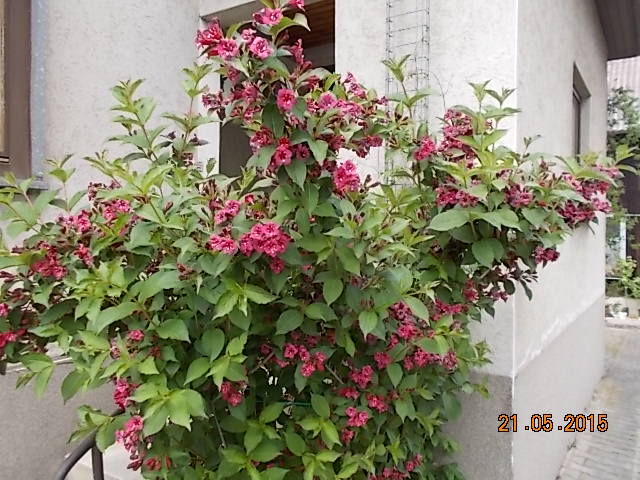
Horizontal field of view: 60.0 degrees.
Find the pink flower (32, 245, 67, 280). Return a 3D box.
[{"bbox_3d":[-0.839,0.070,1.720,0.101,0.108,0.075,0,0,-26],"label":"pink flower"}]

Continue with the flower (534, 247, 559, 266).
[{"bbox_3d":[0.614,0.042,1.500,0.068,0.049,0.045,0,1,-20],"label":"flower"}]

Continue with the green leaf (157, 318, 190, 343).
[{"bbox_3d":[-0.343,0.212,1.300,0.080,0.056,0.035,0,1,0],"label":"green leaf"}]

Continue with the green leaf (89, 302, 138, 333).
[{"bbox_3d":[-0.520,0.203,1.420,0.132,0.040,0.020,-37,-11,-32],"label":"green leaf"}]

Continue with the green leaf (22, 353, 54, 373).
[{"bbox_3d":[-0.843,0.364,1.650,0.091,0.058,0.040,0,0,-27],"label":"green leaf"}]

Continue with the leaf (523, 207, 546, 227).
[{"bbox_3d":[0.549,-0.058,1.420,0.058,0.053,0.045,0,0,11],"label":"leaf"}]

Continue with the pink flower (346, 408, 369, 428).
[{"bbox_3d":[0.101,0.483,1.500,0.057,0.051,0.045,0,0,2],"label":"pink flower"}]

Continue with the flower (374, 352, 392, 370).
[{"bbox_3d":[0.183,0.350,1.600,0.050,0.050,0.045,0,1,7],"label":"flower"}]

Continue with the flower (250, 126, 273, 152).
[{"bbox_3d":[-0.155,-0.266,1.470,0.057,0.067,0.055,0,1,-6],"label":"flower"}]

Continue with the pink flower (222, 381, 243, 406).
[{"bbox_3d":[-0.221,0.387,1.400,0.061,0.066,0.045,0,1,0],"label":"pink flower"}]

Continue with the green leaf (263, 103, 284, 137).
[{"bbox_3d":[-0.122,-0.315,1.450,0.055,0.084,0.030,0,0,-2],"label":"green leaf"}]

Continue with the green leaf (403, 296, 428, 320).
[{"bbox_3d":[0.245,0.178,1.420,0.038,0.088,0.016,-37,-24,-18],"label":"green leaf"}]

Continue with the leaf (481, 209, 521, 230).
[{"bbox_3d":[0.506,-0.056,1.550,0.110,0.062,0.045,0,0,18],"label":"leaf"}]

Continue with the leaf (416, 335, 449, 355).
[{"bbox_3d":[0.310,0.290,1.530,0.085,0.056,0.040,0,0,11],"label":"leaf"}]

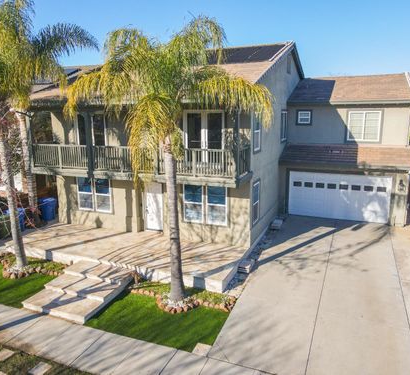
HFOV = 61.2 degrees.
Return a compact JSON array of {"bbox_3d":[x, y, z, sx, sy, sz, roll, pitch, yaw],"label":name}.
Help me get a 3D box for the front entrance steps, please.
[{"bbox_3d":[-3.906,3.196,11.031,2.400,0.470,2.500,4,13,23],"label":"front entrance steps"}]

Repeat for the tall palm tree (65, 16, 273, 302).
[{"bbox_3d":[-0.944,-0.459,9.665,5.200,7.750,5.000,4,13,23],"label":"tall palm tree"}]

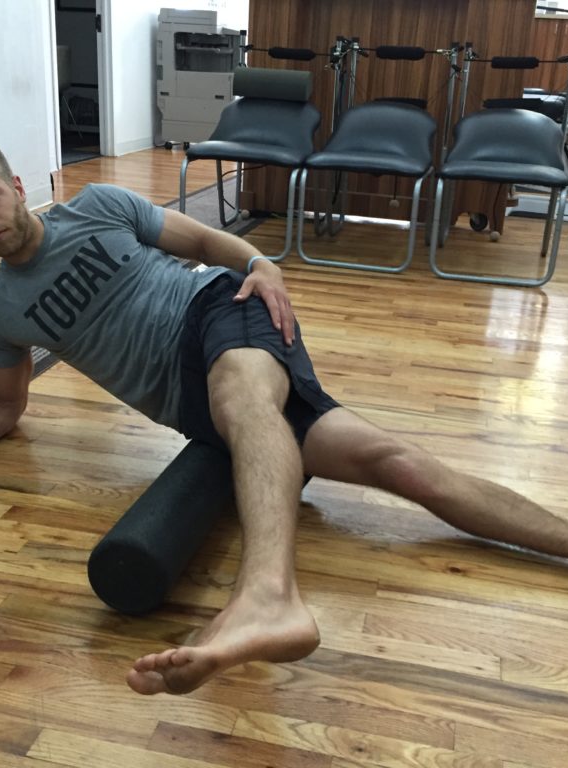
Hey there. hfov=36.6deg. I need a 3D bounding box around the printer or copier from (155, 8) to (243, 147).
[{"bbox_3d":[-0.662,-2.554,7.269,0.690,1.100,0.580,6,23,7],"label":"printer or copier"}]

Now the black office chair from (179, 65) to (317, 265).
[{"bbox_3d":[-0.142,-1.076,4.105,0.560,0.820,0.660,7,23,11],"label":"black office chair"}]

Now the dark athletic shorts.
[{"bbox_3d":[-0.080,-0.023,1.822,0.410,0.360,0.430,36,16,24],"label":"dark athletic shorts"}]

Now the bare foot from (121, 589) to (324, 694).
[{"bbox_3d":[-0.084,0.375,1.230,0.265,0.100,0.115,-10,52,0],"label":"bare foot"}]

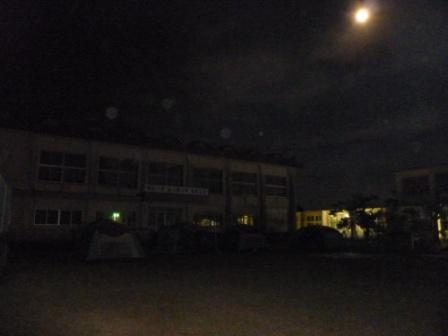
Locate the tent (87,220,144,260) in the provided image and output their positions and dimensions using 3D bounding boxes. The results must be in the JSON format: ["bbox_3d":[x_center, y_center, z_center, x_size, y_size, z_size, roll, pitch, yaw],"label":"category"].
[{"bbox_3d":[-5.450,3.513,15.823,2.450,1.800,2.300,5,-12,-25],"label":"tent"}]

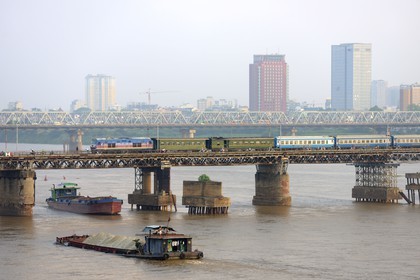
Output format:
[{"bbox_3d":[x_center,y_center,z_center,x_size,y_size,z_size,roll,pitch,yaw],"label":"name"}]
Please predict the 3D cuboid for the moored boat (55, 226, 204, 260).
[{"bbox_3d":[-14.485,16.644,311.037,6.692,5.400,40.417,-1,1,-31],"label":"moored boat"}]

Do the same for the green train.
[{"bbox_3d":[-5.865,1.471,448.957,54.000,3.950,2.900,-1,1,-37],"label":"green train"}]

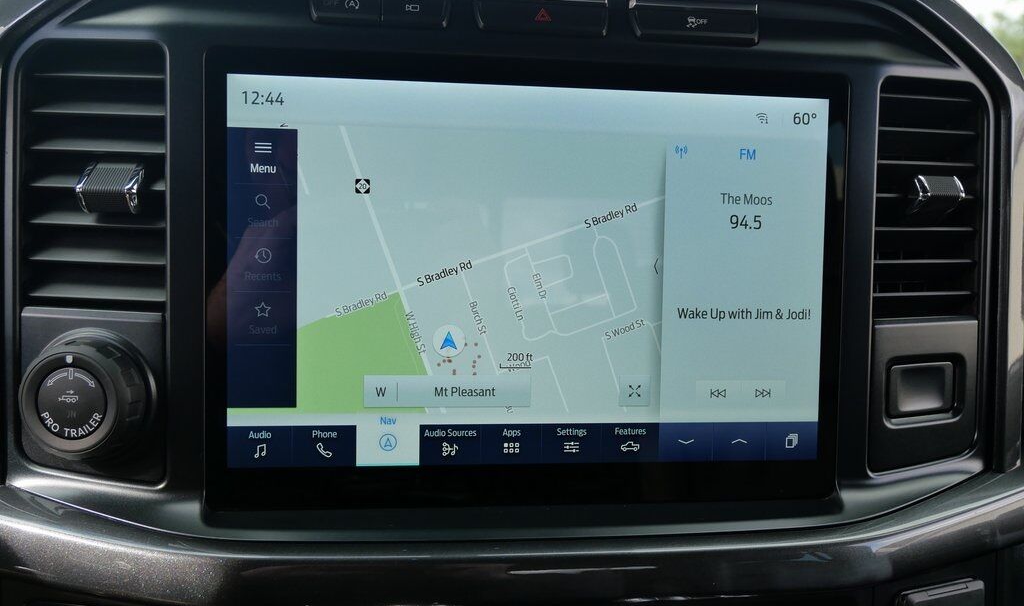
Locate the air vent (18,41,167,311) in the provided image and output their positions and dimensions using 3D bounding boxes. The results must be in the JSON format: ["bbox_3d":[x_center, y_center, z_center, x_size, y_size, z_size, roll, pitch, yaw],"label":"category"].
[{"bbox_3d":[-0.169,-0.051,0.364,0.056,0.107,0.027,1,3,-7],"label":"air vent"}]

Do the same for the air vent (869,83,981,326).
[{"bbox_3d":[0.189,-0.046,0.411,0.054,0.108,0.027,1,3,-7],"label":"air vent"}]

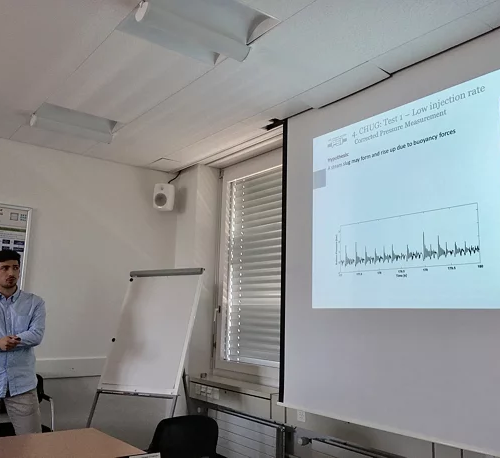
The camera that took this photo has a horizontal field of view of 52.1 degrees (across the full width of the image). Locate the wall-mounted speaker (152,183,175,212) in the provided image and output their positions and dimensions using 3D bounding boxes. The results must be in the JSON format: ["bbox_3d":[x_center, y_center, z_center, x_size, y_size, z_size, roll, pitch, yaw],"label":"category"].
[{"bbox_3d":[-0.845,-0.310,5.033,0.186,0.277,0.176,-1,-3,17],"label":"wall-mounted speaker"}]

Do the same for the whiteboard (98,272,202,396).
[{"bbox_3d":[-0.754,0.771,4.000,0.700,1.010,0.050,-4,-33,23],"label":"whiteboard"}]

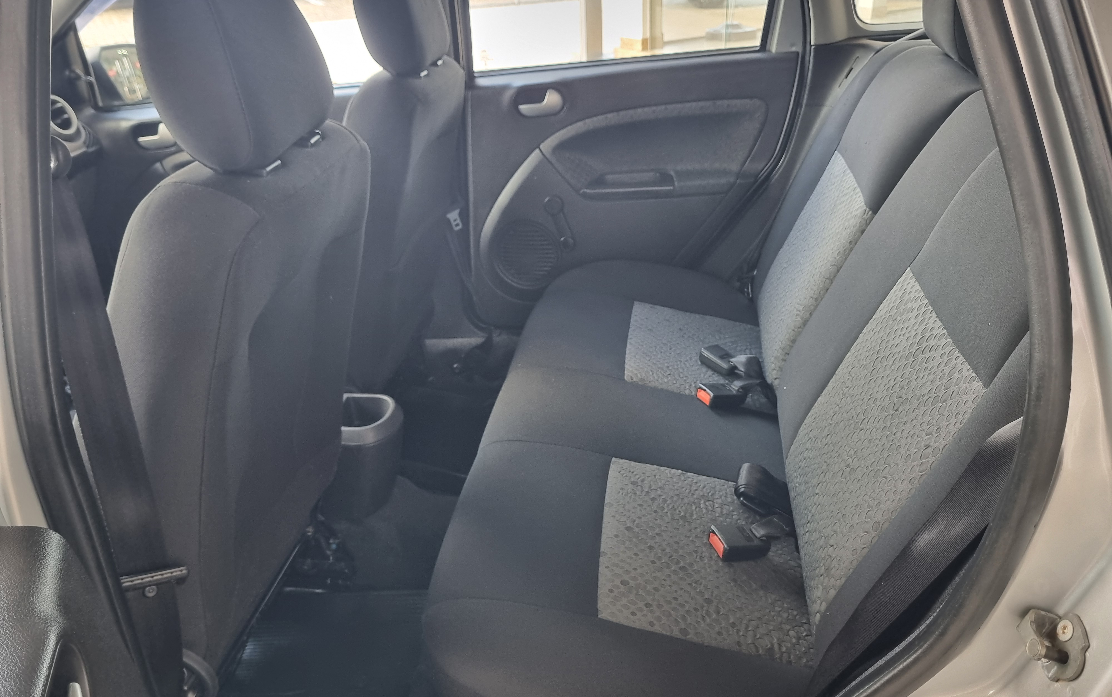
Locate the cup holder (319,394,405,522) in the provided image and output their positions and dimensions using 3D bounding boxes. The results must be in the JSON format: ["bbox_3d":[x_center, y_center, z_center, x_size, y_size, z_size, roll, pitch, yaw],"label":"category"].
[{"bbox_3d":[-0.377,0.218,1.678,0.151,0.230,0.132,1,27,8],"label":"cup holder"}]

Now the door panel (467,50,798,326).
[{"bbox_3d":[0.173,-0.334,2.003,0.761,0.676,0.104,1,27,8],"label":"door panel"}]

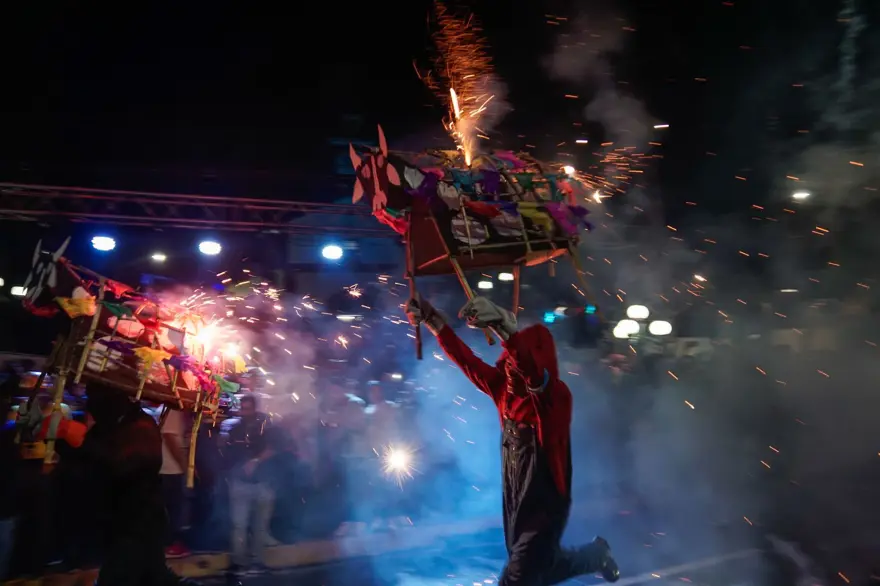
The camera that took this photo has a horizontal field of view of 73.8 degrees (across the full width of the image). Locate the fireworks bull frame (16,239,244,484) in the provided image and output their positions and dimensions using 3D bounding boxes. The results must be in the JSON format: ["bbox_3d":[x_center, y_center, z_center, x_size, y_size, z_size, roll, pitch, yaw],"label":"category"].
[{"bbox_3d":[-1.630,0.379,3.150,0.550,1.000,1.000,-12,-27,41],"label":"fireworks bull frame"}]

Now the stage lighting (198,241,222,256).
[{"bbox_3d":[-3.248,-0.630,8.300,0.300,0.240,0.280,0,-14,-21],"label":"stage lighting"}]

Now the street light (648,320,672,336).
[{"bbox_3d":[5.264,0.848,14.000,0.420,0.380,0.420,-5,-12,20],"label":"street light"}]

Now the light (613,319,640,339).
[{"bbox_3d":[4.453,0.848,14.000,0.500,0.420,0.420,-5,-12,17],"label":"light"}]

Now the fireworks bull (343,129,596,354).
[{"bbox_3d":[0.176,-0.265,2.750,1.000,0.960,0.550,-5,-14,-34],"label":"fireworks bull"}]

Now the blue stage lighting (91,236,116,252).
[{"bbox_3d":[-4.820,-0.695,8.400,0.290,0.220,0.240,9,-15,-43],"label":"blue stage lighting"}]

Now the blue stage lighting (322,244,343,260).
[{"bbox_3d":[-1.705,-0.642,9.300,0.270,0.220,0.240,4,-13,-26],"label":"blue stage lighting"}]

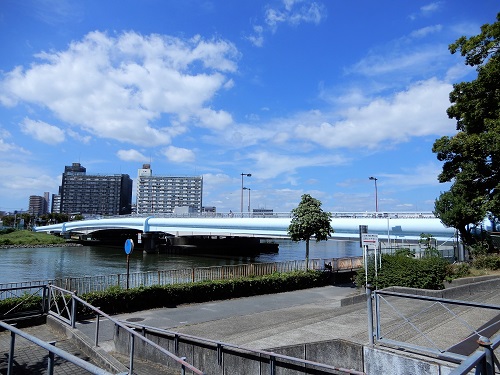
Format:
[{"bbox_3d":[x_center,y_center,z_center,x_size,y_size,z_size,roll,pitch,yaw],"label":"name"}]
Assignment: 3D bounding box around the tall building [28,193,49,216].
[{"bbox_3d":[-261.440,28.351,429.711,14.000,42.000,20.000,1,-6,-4],"label":"tall building"}]

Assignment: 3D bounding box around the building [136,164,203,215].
[{"bbox_3d":[-58.811,7.347,256.384,47.500,48.000,13.000,1,-6,-4],"label":"building"}]

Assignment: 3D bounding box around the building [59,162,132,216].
[{"bbox_3d":[-113.767,6.918,258.384,42.500,48.000,27.000,1,-6,-4],"label":"building"}]

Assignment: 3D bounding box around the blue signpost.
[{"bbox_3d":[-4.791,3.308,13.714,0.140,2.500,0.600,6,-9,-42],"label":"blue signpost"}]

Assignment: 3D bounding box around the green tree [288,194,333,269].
[{"bbox_3d":[3.267,2.828,19.036,2.400,4.850,2.400,0,-6,0],"label":"green tree"}]

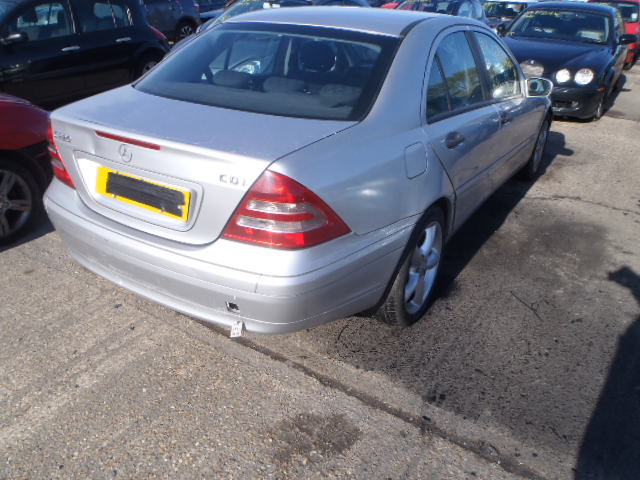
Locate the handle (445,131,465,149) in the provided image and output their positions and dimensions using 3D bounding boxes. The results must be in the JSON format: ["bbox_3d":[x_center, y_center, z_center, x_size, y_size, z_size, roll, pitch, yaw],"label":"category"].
[{"bbox_3d":[0.621,-0.464,2.390,0.055,0.055,0.220,16,29,28],"label":"handle"}]

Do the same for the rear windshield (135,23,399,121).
[{"bbox_3d":[-0.278,-0.816,2.406,1.280,0.140,0.782,16,56,28],"label":"rear windshield"}]

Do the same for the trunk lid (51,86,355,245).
[{"bbox_3d":[-0.564,-0.321,2.159,1.270,0.440,0.640,16,29,28],"label":"trunk lid"}]

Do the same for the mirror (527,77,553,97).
[{"bbox_3d":[1.502,-1.047,3.534,0.210,0.130,0.120,16,29,28],"label":"mirror"}]

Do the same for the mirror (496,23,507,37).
[{"bbox_3d":[2.908,-3.354,8.250,0.210,0.140,0.120,17,30,29],"label":"mirror"}]

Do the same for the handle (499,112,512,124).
[{"bbox_3d":[1.124,-0.737,3.138,0.055,0.055,0.210,16,29,28],"label":"handle"}]

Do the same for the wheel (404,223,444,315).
[{"bbox_3d":[0.444,0.113,2.564,0.180,0.470,0.470,16,29,28],"label":"wheel"}]

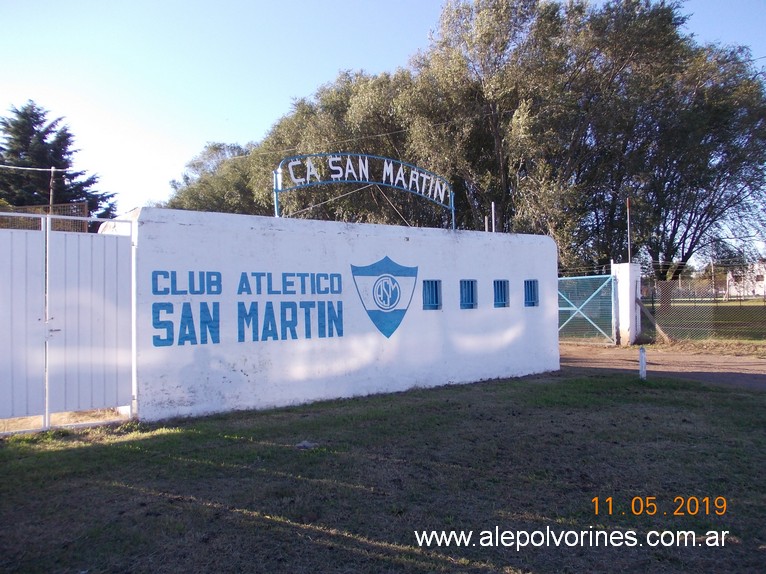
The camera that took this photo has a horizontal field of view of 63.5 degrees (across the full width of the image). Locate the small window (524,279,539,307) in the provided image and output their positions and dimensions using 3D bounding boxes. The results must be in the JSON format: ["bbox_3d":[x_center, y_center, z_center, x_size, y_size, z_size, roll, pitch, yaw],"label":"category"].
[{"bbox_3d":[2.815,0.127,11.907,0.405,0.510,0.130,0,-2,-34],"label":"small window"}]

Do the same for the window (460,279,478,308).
[{"bbox_3d":[1.488,0.137,11.001,0.405,0.510,0.130,0,-2,-34],"label":"window"}]

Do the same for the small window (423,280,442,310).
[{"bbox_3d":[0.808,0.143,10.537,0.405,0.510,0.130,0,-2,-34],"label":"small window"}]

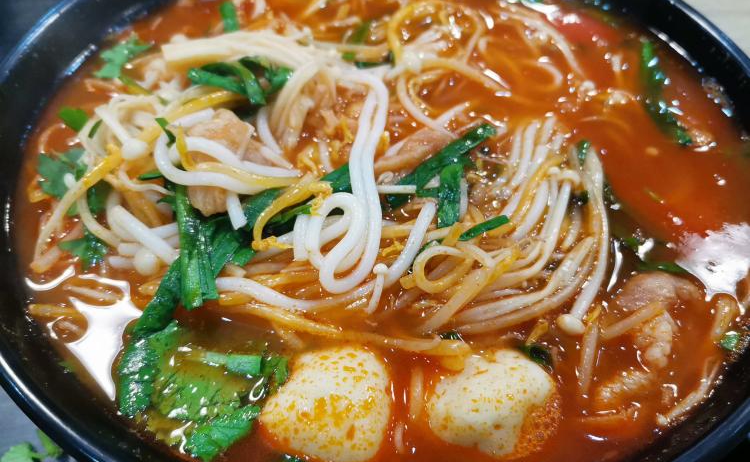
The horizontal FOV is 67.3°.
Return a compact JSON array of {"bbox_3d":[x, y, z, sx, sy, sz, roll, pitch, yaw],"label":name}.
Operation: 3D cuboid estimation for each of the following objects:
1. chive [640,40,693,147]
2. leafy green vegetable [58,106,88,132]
[{"bbox_3d":[0.108,-0.052,0.212,0.010,0.004,0.059,3,52,1],"label":"chive"},{"bbox_3d":[-0.092,-0.034,0.172,0.011,0.004,0.006,28,58,18],"label":"leafy green vegetable"}]

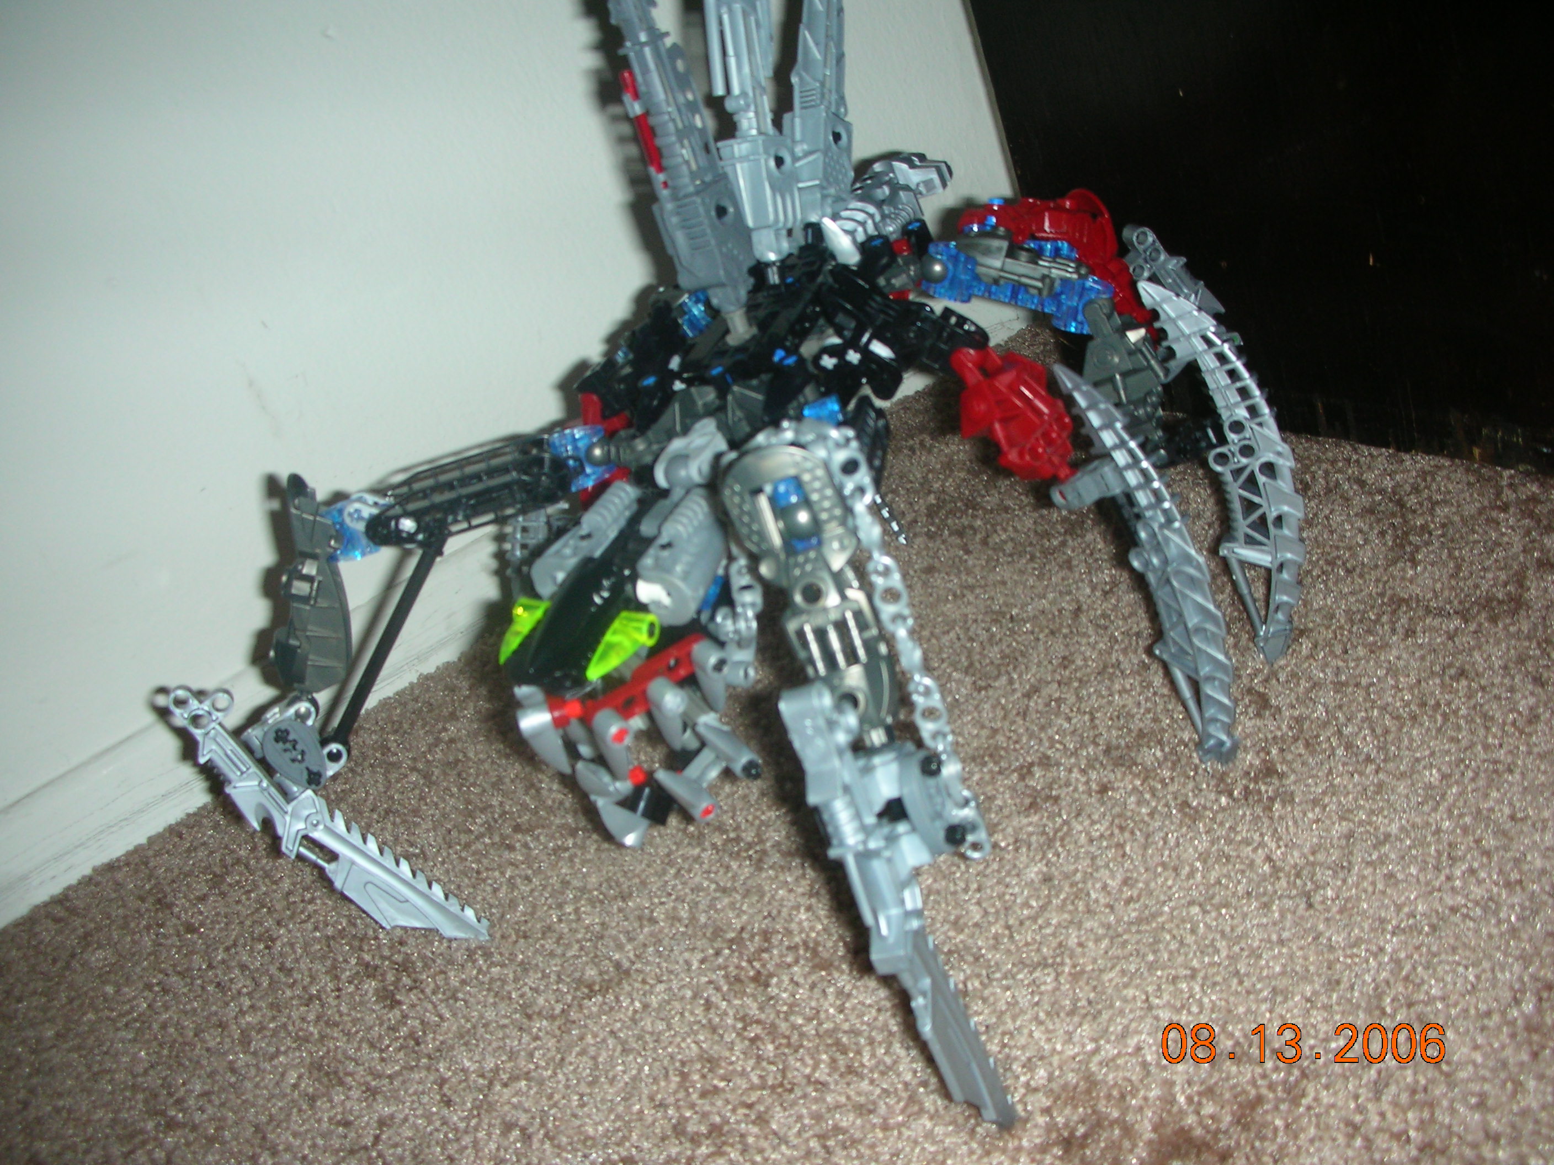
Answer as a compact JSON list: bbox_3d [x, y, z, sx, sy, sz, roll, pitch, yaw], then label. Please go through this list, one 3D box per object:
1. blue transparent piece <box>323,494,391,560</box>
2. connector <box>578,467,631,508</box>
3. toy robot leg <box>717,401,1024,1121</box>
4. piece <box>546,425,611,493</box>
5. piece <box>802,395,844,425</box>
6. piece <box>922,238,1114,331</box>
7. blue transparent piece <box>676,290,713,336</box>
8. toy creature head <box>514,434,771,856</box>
[{"bbox_3d":[-0.128,-0.017,0.478,0.017,0.021,0.019,0,16,39],"label":"blue transparent piece"},{"bbox_3d":[-0.059,-0.033,0.540,0.018,0.012,0.013,-9,27,25],"label":"connector"},{"bbox_3d":[0.024,0.045,0.395,0.043,0.055,0.185,-17,65,0],"label":"toy robot leg"},{"bbox_3d":[-0.069,-0.044,0.550,0.018,0.022,0.022,0,16,39],"label":"piece"},{"bbox_3d":[0.014,-0.055,0.500,0.013,0.009,0.012,-13,25,18],"label":"piece"},{"bbox_3d":[0.087,-0.108,0.575,0.080,0.022,0.019,25,49,35],"label":"piece"},{"bbox_3d":[-0.030,-0.098,0.575,0.012,0.015,0.012,1,32,40],"label":"blue transparent piece"},{"bbox_3d":[-0.039,0.014,0.445,0.058,0.060,0.095,-5,58,32],"label":"toy creature head"}]

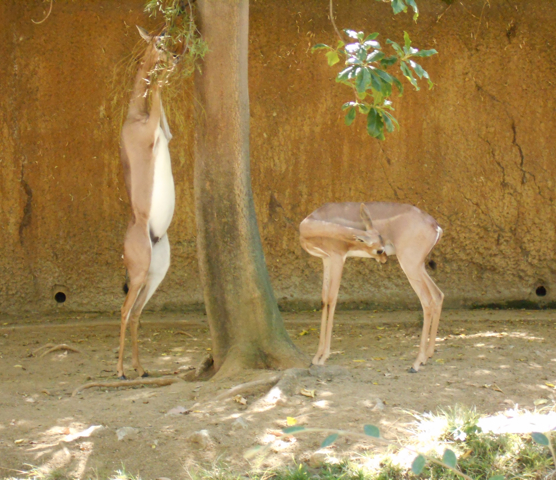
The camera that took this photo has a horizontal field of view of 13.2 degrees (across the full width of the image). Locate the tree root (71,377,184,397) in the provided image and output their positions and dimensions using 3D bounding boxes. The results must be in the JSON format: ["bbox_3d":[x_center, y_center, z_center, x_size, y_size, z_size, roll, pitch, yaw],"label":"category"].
[{"bbox_3d":[-0.811,0.789,12.950,0.600,0.070,0.200,1,6,12],"label":"tree root"}]

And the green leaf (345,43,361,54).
[{"bbox_3d":[0.388,-0.996,12.500,0.083,0.062,0.060,0,6,0],"label":"green leaf"}]

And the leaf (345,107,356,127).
[{"bbox_3d":[0.377,-0.642,12.500,0.062,0.104,0.040,0,6,0],"label":"leaf"}]

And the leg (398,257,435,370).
[{"bbox_3d":[0.772,0.421,13.400,0.200,0.630,0.120,-1,6,-10],"label":"leg"}]

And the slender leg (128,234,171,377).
[{"bbox_3d":[-0.674,0.343,12.600,0.190,0.730,0.110,3,6,30],"label":"slender leg"}]

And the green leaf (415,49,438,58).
[{"bbox_3d":[0.772,-0.970,12.500,0.125,0.052,0.050,0,6,0],"label":"green leaf"}]

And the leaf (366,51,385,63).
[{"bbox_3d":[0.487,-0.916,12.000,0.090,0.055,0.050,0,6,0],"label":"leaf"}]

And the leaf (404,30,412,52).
[{"bbox_3d":[0.679,-1.032,12.500,0.042,0.114,0.035,0,6,0],"label":"leaf"}]

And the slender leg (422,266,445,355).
[{"bbox_3d":[0.848,0.395,13.100,0.120,0.475,0.075,0,6,0],"label":"slender leg"}]

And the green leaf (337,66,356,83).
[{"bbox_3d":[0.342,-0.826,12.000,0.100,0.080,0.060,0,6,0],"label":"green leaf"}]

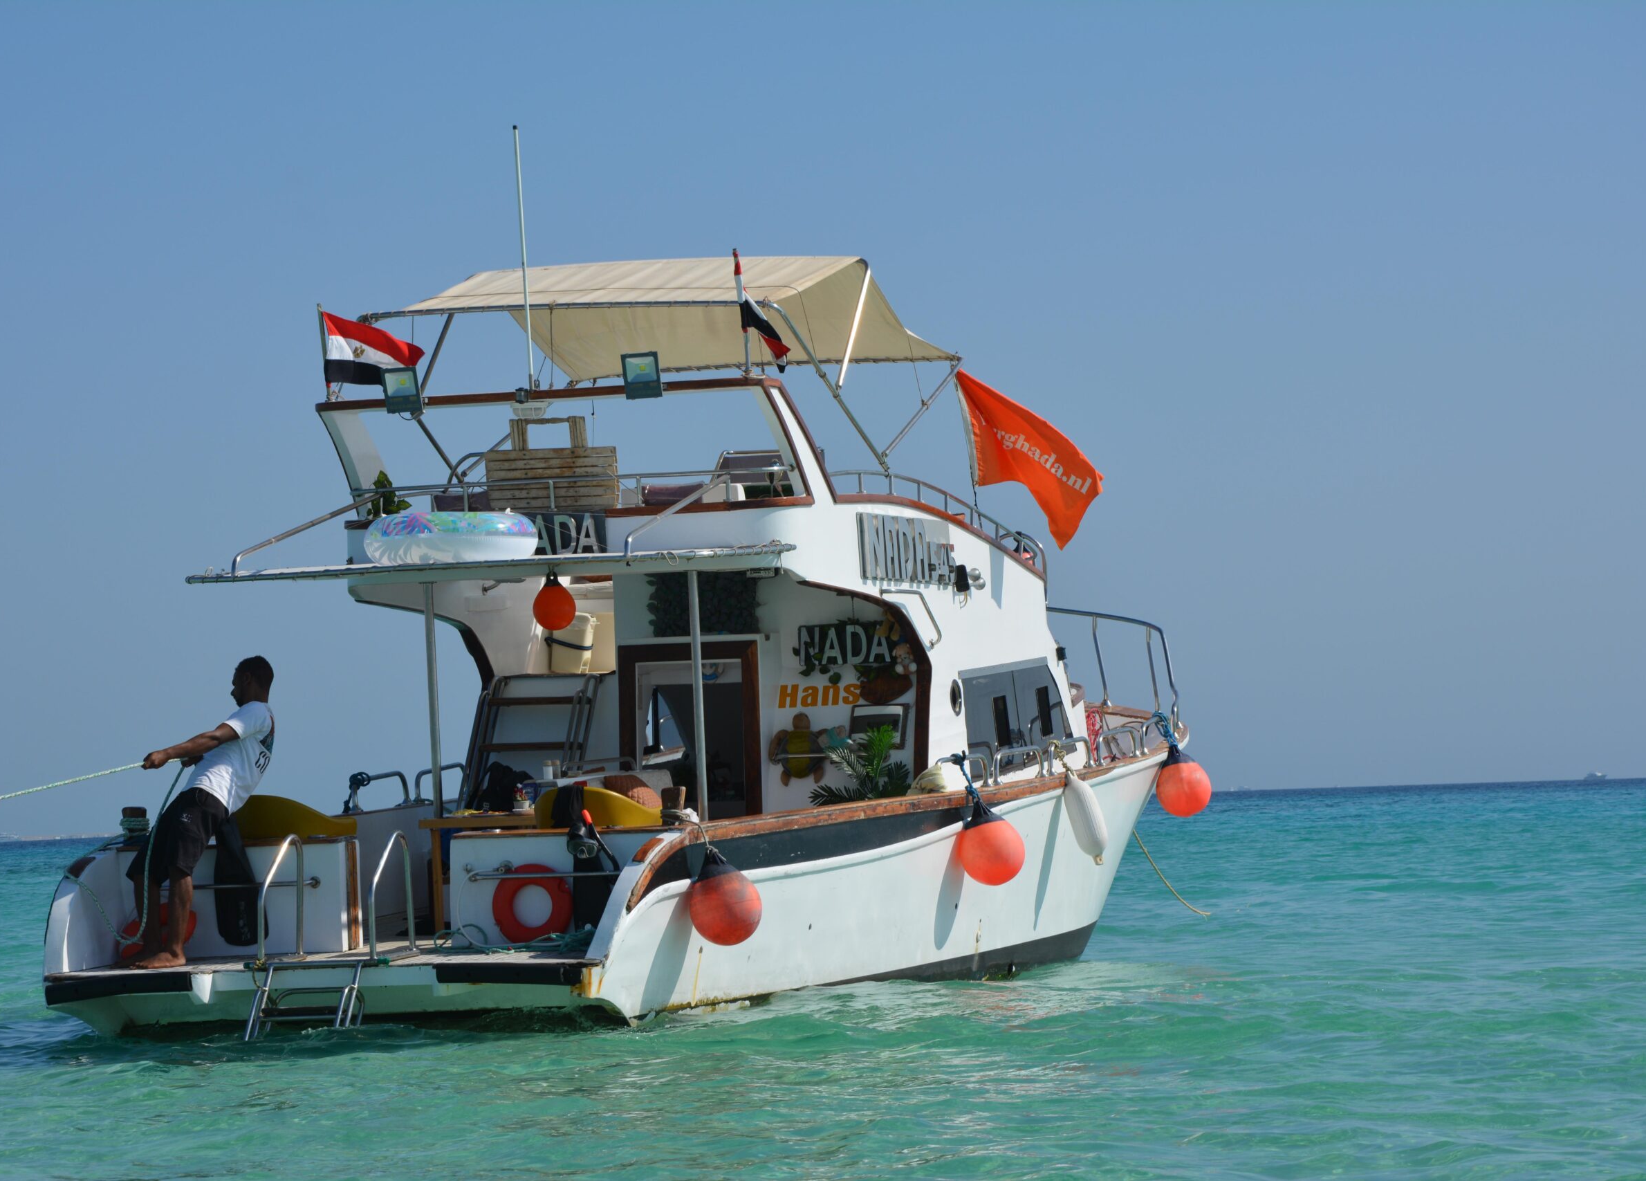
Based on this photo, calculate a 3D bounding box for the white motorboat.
[{"bbox_3d":[-0.077,0.389,31.959,3.550,4.350,10.500,-3,-3,28],"label":"white motorboat"}]

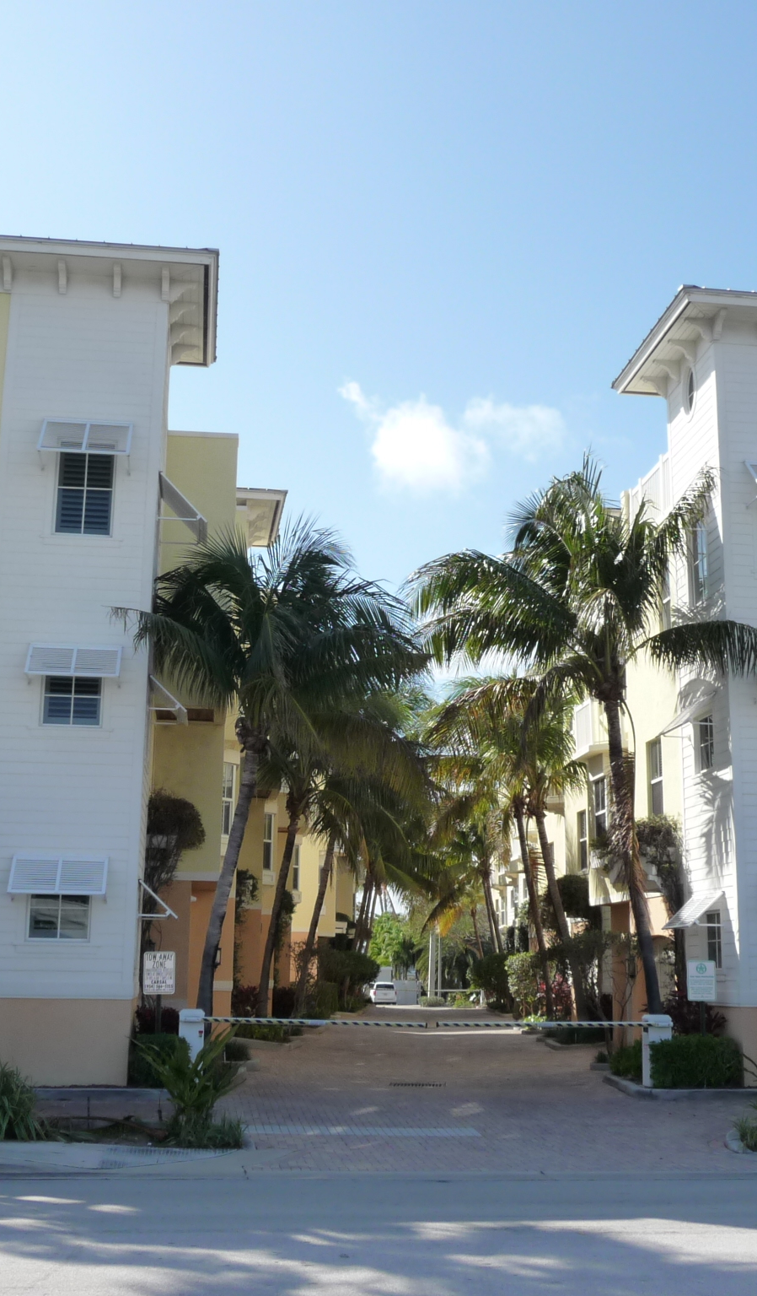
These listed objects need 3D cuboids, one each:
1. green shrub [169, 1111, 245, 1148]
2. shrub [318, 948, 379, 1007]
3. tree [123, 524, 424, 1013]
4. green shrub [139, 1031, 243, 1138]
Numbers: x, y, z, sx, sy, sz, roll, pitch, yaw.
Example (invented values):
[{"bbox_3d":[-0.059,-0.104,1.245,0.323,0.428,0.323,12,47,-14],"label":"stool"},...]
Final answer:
[{"bbox_3d":[-1.850,5.158,15.079,0.780,0.350,0.600,2,-13,-7],"label":"green shrub"},{"bbox_3d":[-1.188,13.284,55.753,2.400,2.400,2.400,2,-13,-7],"label":"shrub"},{"bbox_3d":[-1.772,2.424,22.988,4.900,8.900,4.900,2,-13,-7],"label":"tree"},{"bbox_3d":[-2.102,4.875,15.678,1.100,1.120,1.100,2,-13,-7],"label":"green shrub"}]

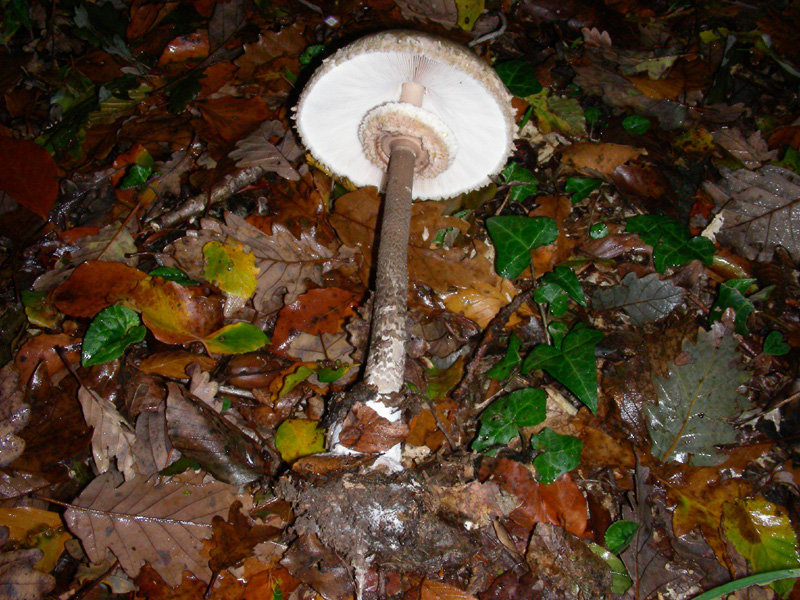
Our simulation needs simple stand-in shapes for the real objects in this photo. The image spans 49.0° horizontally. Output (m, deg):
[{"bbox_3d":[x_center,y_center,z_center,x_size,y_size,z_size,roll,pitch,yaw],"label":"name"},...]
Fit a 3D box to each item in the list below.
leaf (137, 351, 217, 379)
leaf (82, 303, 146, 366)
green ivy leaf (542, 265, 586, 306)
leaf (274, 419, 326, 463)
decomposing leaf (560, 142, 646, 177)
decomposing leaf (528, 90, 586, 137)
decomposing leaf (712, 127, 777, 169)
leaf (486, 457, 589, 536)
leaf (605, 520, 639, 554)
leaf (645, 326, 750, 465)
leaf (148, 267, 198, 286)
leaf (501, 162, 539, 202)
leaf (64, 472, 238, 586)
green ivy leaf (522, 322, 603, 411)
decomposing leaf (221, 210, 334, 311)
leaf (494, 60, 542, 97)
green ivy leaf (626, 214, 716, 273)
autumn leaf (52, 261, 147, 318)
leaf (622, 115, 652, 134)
[{"bbox_3d":[-0.143,0.042,0.565,0.046,0.012,0.018,6,50,5],"label":"leaf"},{"bbox_3d":[-0.197,0.025,0.591,0.037,0.010,0.049,39,64,24],"label":"leaf"},{"bbox_3d":[0.113,-0.009,0.607,0.021,0.014,0.037,-11,51,-9],"label":"green ivy leaf"},{"bbox_3d":[-0.062,0.088,0.546,0.031,0.009,0.029,1,55,1],"label":"leaf"},{"bbox_3d":[0.164,-0.113,0.701,0.070,0.018,0.040,-2,45,-2],"label":"decomposing leaf"},{"bbox_3d":[0.154,-0.178,0.846,0.061,0.015,0.082,-23,49,-21],"label":"decomposing leaf"},{"bbox_3d":[0.274,-0.123,0.694,0.039,0.012,0.049,-27,59,-18],"label":"decomposing leaf"},{"bbox_3d":[0.084,0.120,0.547,0.077,0.016,0.050,33,54,28],"label":"leaf"},{"bbox_3d":[0.132,0.141,0.529,0.015,0.012,0.026,32,53,28],"label":"leaf"},{"bbox_3d":[0.189,0.056,0.552,0.061,0.020,0.116,13,51,11],"label":"leaf"},{"bbox_3d":[-0.154,-0.016,0.599,0.038,0.013,0.016,11,46,11],"label":"leaf"},{"bbox_3d":[0.091,-0.091,0.674,0.030,0.014,0.042,-12,46,-12],"label":"leaf"},{"bbox_3d":[-0.143,0.131,0.516,0.111,0.014,0.070,6,55,4],"label":"leaf"},{"bbox_3d":[0.105,0.042,0.534,0.058,0.016,0.066,-12,46,-11],"label":"green ivy leaf"},{"bbox_3d":[-0.096,-0.023,0.619,0.090,0.022,0.091,10,51,8],"label":"decomposing leaf"},{"bbox_3d":[0.097,-0.191,0.760,0.040,0.018,0.048,-11,51,-9],"label":"leaf"},{"bbox_3d":[0.218,-0.045,0.714,0.076,0.013,0.071,15,47,15],"label":"green ivy leaf"},{"bbox_3d":[-0.211,-0.010,0.615,0.064,0.012,0.050,-22,58,-15],"label":"autumn leaf"},{"bbox_3d":[0.194,-0.143,0.720,0.028,0.008,0.019,-36,59,-27],"label":"leaf"}]

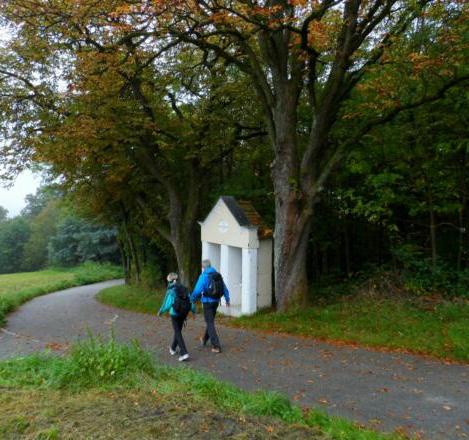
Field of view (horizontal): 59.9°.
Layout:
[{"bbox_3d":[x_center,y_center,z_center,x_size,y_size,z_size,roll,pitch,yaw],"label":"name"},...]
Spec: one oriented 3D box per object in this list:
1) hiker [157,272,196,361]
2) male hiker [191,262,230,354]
[{"bbox_3d":[-1.061,1.780,7.511,0.580,1.601,0.640,-3,5,-45],"label":"hiker"},{"bbox_3d":[-0.457,1.623,7.751,0.620,1.741,0.680,-3,5,-43],"label":"male hiker"}]

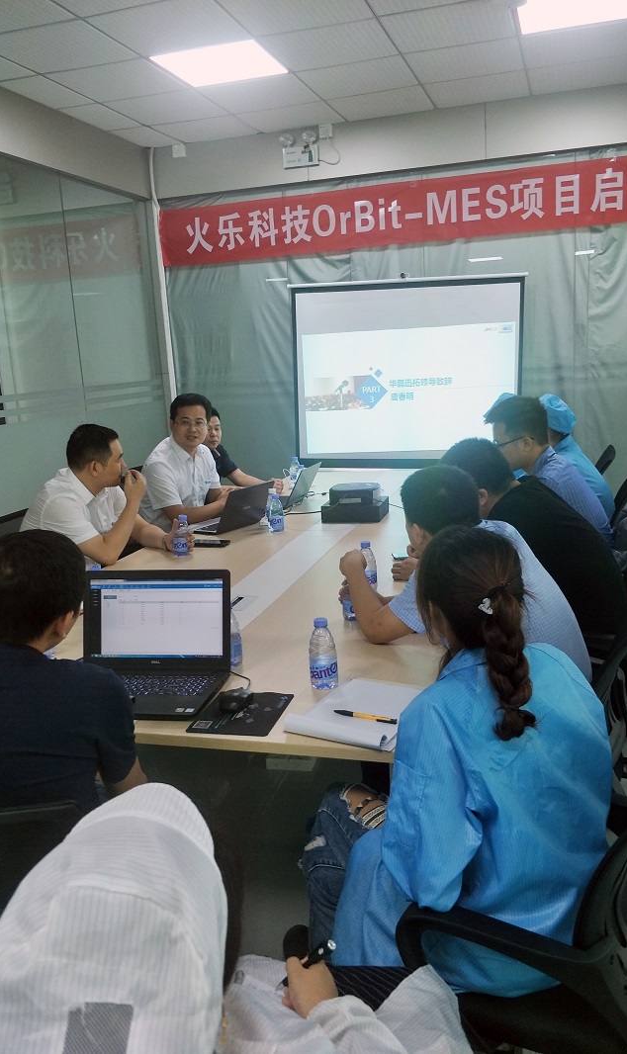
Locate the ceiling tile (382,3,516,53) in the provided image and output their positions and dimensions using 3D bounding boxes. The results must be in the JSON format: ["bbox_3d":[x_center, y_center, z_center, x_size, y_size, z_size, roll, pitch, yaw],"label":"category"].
[{"bbox_3d":[0.668,-2.431,3.536,0.600,0.015,0.570,3,15,19],"label":"ceiling tile"}]

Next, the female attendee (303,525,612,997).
[{"bbox_3d":[0.269,0.601,1.439,0.500,1.200,0.680,-5,15,-11],"label":"female attendee"}]

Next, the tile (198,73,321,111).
[{"bbox_3d":[-0.327,-2.643,4.450,0.610,0.020,0.562,2,15,18],"label":"tile"}]

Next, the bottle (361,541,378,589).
[{"bbox_3d":[0.158,0.118,2.200,0.064,0.162,0.064,3,15,19],"label":"bottle"}]

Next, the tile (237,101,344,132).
[{"bbox_3d":[-0.160,-2.778,4.940,0.610,0.020,0.560,2,15,18],"label":"tile"}]

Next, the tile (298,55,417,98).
[{"bbox_3d":[0.260,-2.618,4.257,0.610,0.020,0.562,2,15,18],"label":"tile"}]

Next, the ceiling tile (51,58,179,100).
[{"bbox_3d":[-1.086,-2.528,4.138,0.610,0.020,0.562,2,15,18],"label":"ceiling tile"}]

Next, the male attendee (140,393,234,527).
[{"bbox_3d":[-0.548,0.056,3.281,0.680,1.290,0.530,9,18,36],"label":"male attendee"}]

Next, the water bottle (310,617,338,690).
[{"bbox_3d":[0.021,0.274,1.614,0.064,0.162,0.064,-2,14,0],"label":"water bottle"}]

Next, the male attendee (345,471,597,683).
[{"bbox_3d":[0.420,0.418,1.968,0.660,1.180,0.530,11,20,42],"label":"male attendee"}]

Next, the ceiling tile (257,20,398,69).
[{"bbox_3d":[0.086,-2.430,3.702,0.600,0.020,0.585,3,16,18],"label":"ceiling tile"}]

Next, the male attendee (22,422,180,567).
[{"bbox_3d":[-0.853,0.193,3.113,0.750,1.280,0.550,1,15,13],"label":"male attendee"}]

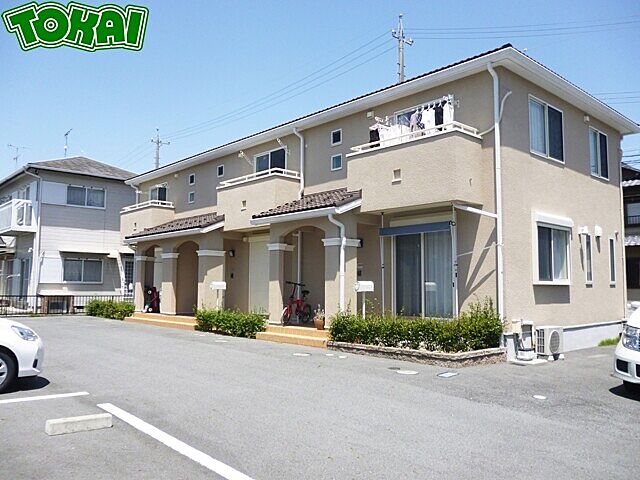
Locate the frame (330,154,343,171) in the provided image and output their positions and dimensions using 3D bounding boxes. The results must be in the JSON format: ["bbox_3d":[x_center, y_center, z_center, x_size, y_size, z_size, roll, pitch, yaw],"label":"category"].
[{"bbox_3d":[0.426,-2.003,13.446,0.100,0.380,0.410,4,-6,-42],"label":"frame"}]

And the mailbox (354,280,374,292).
[{"bbox_3d":[0.936,0.988,10.903,0.500,0.220,0.170,4,-6,-42],"label":"mailbox"}]

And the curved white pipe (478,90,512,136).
[{"bbox_3d":[3.589,-2.588,10.602,0.534,0.966,0.557,4,-6,-42],"label":"curved white pipe"}]

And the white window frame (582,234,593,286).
[{"bbox_3d":[6.522,0.492,12.554,0.440,1.210,0.100,4,-6,-42],"label":"white window frame"}]

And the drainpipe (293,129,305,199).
[{"bbox_3d":[-0.601,-2.130,14.382,0.340,1.950,0.110,4,-6,-42],"label":"drainpipe"}]

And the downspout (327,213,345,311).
[{"bbox_3d":[0.375,0.769,11.113,0.420,2.630,0.100,4,-6,-42],"label":"downspout"}]

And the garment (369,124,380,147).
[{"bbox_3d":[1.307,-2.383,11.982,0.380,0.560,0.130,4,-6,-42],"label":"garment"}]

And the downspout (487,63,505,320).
[{"bbox_3d":[3.342,-0.669,9.835,0.400,5.450,0.100,4,-6,-42],"label":"downspout"}]

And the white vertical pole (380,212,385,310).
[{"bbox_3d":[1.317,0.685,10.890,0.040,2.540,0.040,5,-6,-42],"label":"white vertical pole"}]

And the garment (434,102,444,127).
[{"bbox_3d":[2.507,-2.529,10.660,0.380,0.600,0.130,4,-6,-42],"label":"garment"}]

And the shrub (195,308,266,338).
[{"bbox_3d":[-2.640,2.418,15.281,0.660,0.700,3.100,4,-6,-42],"label":"shrub"}]

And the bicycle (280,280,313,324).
[{"bbox_3d":[-0.594,1.595,12.839,0.520,1.000,1.470,-2,-5,28],"label":"bicycle"}]

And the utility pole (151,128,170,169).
[{"bbox_3d":[-13.226,-2.140,42.241,1.500,13.950,0.350,3,-5,-33],"label":"utility pole"}]

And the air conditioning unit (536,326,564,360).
[{"bbox_3d":[4.583,2.073,10.348,0.780,0.620,0.270,4,-6,-42],"label":"air conditioning unit"}]

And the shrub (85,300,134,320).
[{"bbox_3d":[-9.091,2.988,22.408,0.850,0.720,3.300,4,-6,-42],"label":"shrub"}]

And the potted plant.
[{"bbox_3d":[-0.023,1.767,11.650,0.270,0.540,0.270,0,-5,0],"label":"potted plant"}]

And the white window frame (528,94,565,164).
[{"bbox_3d":[5.025,-2.396,11.429,1.690,1.220,0.100,4,-6,-42],"label":"white window frame"}]

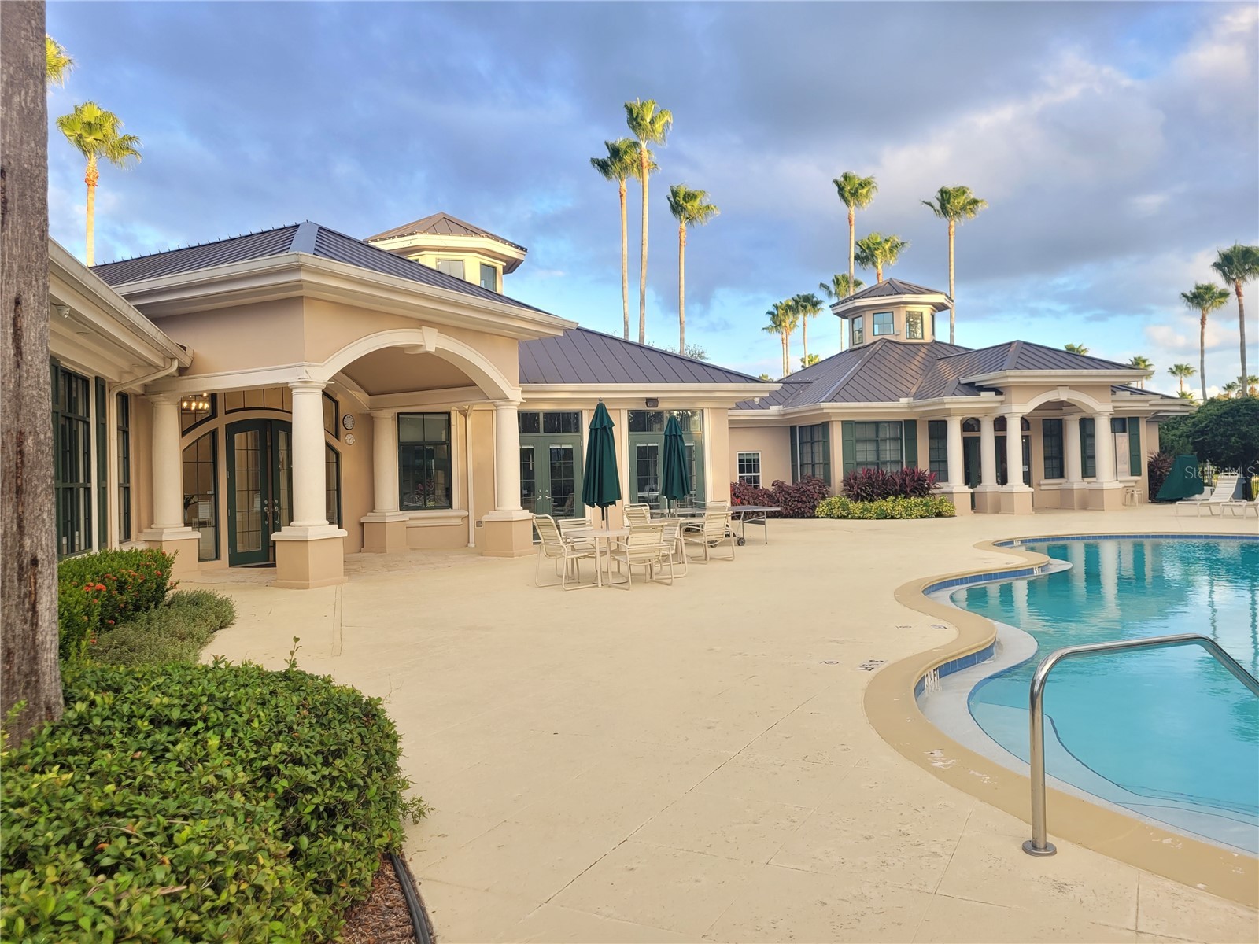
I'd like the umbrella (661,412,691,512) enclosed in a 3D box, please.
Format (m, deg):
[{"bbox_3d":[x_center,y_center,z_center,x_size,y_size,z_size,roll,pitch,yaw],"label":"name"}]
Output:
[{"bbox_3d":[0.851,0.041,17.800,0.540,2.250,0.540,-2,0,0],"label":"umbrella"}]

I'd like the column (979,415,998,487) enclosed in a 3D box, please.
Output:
[{"bbox_3d":[11.428,-0.661,30.100,0.570,2.260,0.570,-1,0,-17],"label":"column"}]

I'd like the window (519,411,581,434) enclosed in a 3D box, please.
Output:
[{"bbox_3d":[-1.966,-1.139,21.901,1.750,0.563,0.120,-1,0,-17],"label":"window"}]

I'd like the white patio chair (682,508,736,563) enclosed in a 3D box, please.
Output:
[{"bbox_3d":[1.391,1.113,16.313,0.600,0.880,0.680,-1,0,-38],"label":"white patio chair"}]

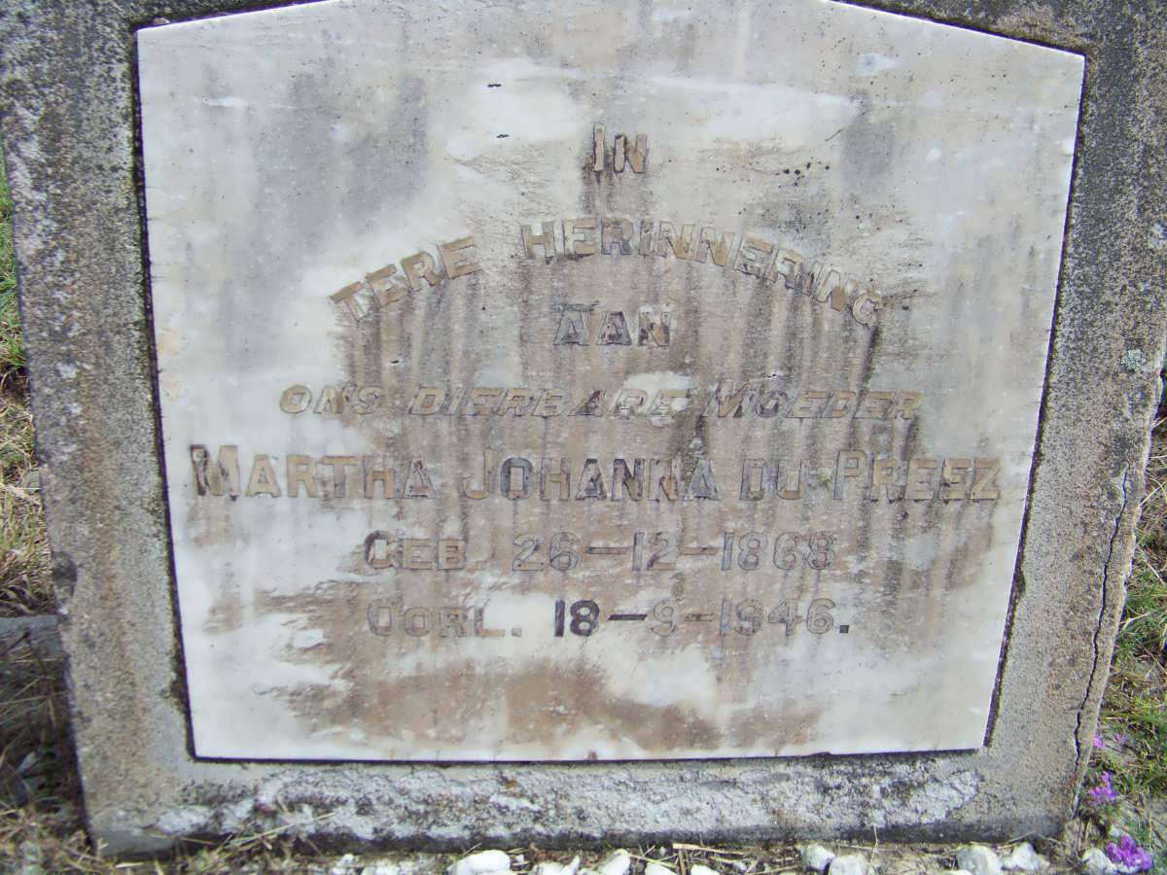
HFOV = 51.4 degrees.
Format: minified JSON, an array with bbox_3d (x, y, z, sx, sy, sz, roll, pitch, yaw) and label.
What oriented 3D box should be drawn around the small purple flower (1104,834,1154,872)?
[{"bbox_3d":[0.418,0.319,0.930,0.036,0.025,0.031,0,17,-4],"label":"small purple flower"}]

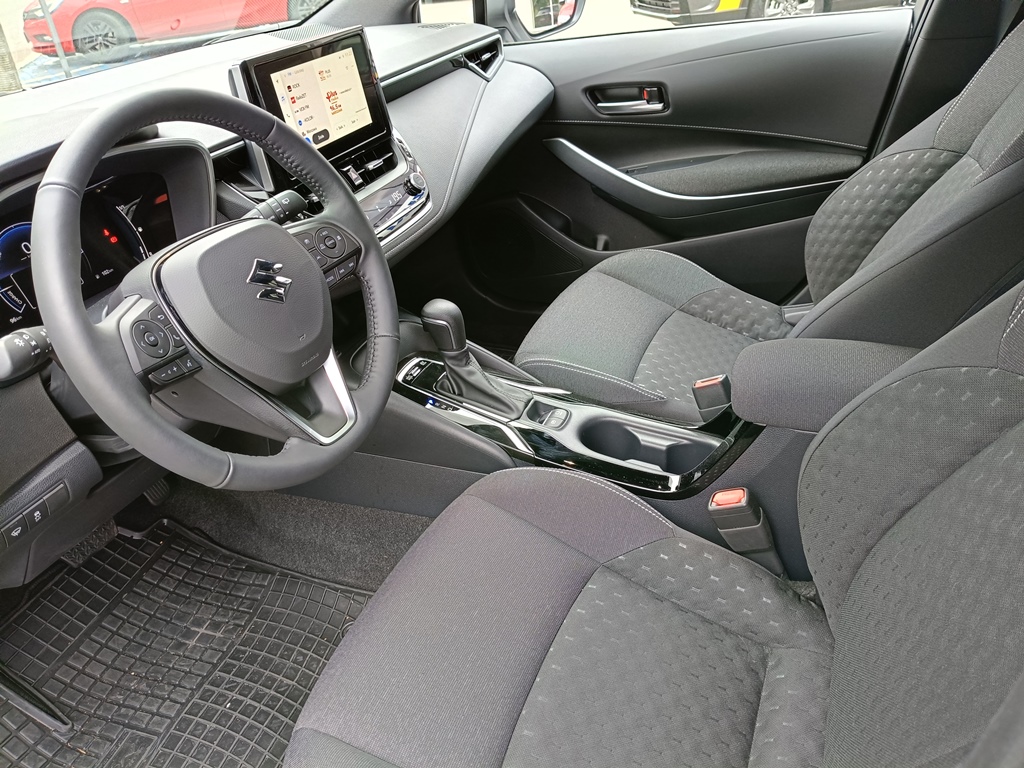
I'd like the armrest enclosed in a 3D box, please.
[{"bbox_3d":[0.401,-0.005,0.891,0.280,0.066,0.155,9,35,24],"label":"armrest"}]

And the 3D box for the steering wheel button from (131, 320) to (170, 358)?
[{"bbox_3d":[-0.288,-0.035,0.611,0.009,0.031,0.029,-13,21,34],"label":"steering wheel button"}]

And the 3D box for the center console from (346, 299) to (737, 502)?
[{"bbox_3d":[0.027,0.006,1.102,0.560,0.240,0.205,9,35,24],"label":"center console"}]

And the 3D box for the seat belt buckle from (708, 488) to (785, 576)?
[{"bbox_3d":[0.285,0.178,0.916,0.047,0.128,0.028,-23,19,37],"label":"seat belt buckle"}]

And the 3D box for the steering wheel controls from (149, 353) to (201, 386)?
[{"bbox_3d":[-0.275,-0.011,0.624,0.013,0.017,0.043,-13,21,34],"label":"steering wheel controls"}]

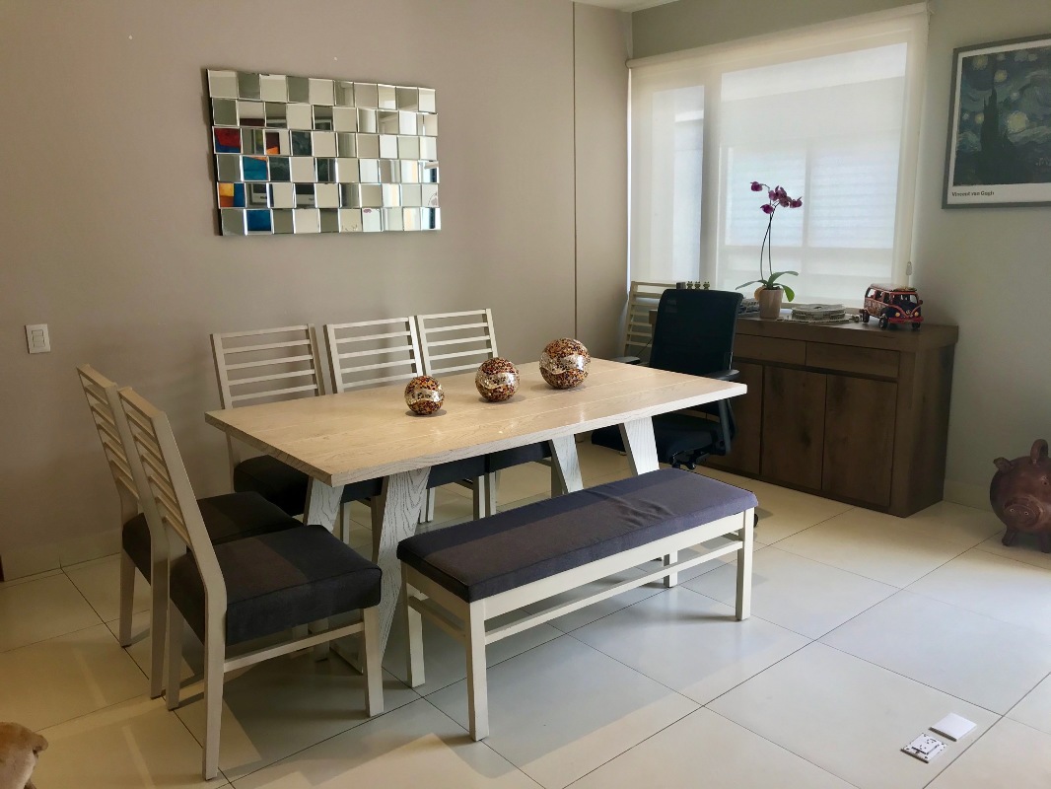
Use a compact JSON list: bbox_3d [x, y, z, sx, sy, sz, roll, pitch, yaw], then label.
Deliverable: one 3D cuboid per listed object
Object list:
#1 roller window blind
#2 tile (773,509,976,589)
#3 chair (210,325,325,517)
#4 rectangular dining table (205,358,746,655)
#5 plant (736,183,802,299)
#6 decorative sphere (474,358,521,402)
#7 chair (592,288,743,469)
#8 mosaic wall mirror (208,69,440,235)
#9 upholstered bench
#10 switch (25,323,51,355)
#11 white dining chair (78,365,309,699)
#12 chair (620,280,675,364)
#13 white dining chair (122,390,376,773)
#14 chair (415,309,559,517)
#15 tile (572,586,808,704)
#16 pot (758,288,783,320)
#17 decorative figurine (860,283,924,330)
[{"bbox_3d":[1.279,-1.248,4.790,0.100,1.455,1.890,-11,15,-38],"label":"roller window blind"},{"bbox_3d":[1.495,0.666,3.687,0.600,0.010,0.600,-11,15,-38],"label":"tile"},{"bbox_3d":[-0.925,0.247,3.506,0.450,1.000,0.580,-10,15,-37],"label":"chair"},{"bbox_3d":[-0.123,0.384,3.344,1.840,0.757,1.000,-10,15,-37],"label":"rectangular dining table"},{"bbox_3d":[1.320,-0.789,4.561,0.230,0.690,0.280,-11,15,-39],"label":"plant"},{"bbox_3d":[-0.106,-0.057,3.218,0.164,0.164,0.164,-1,12,0],"label":"decorative sphere"},{"bbox_3d":[0.669,0.062,4.052,0.680,1.060,0.660,-13,16,-43],"label":"chair"},{"bbox_3d":[-0.925,-1.162,4.169,1.205,0.730,0.050,-11,15,-39],"label":"mosaic wall mirror"},{"bbox_3d":[0.212,0.628,2.845,1.215,0.475,0.410,-10,15,-35],"label":"upholstered bench"},{"bbox_3d":[-2.001,-0.228,3.496,0.079,0.118,0.012,-11,15,-38],"label":"switch"},{"bbox_3d":[-1.083,0.385,2.857,0.585,0.995,0.440,-10,15,-36],"label":"white dining chair"},{"bbox_3d":[0.646,-0.181,5.346,0.580,1.000,0.450,-11,15,-38],"label":"chair"},{"bbox_3d":[-0.763,0.462,2.460,0.585,0.995,0.440,-10,15,-36],"label":"white dining chair"},{"bbox_3d":[-0.186,0.119,4.024,0.450,1.000,0.580,-10,15,-35],"label":"chair"},{"bbox_3d":[0.570,0.845,2.944,0.600,0.012,0.600,-11,15,-39],"label":"tile"},{"bbox_3d":[1.290,-0.480,4.490,0.125,0.150,0.125,-1,12,0],"label":"pot"},{"bbox_3d":[1.758,-0.427,4.090,0.180,0.190,0.290,-1,12,0],"label":"decorative figurine"}]

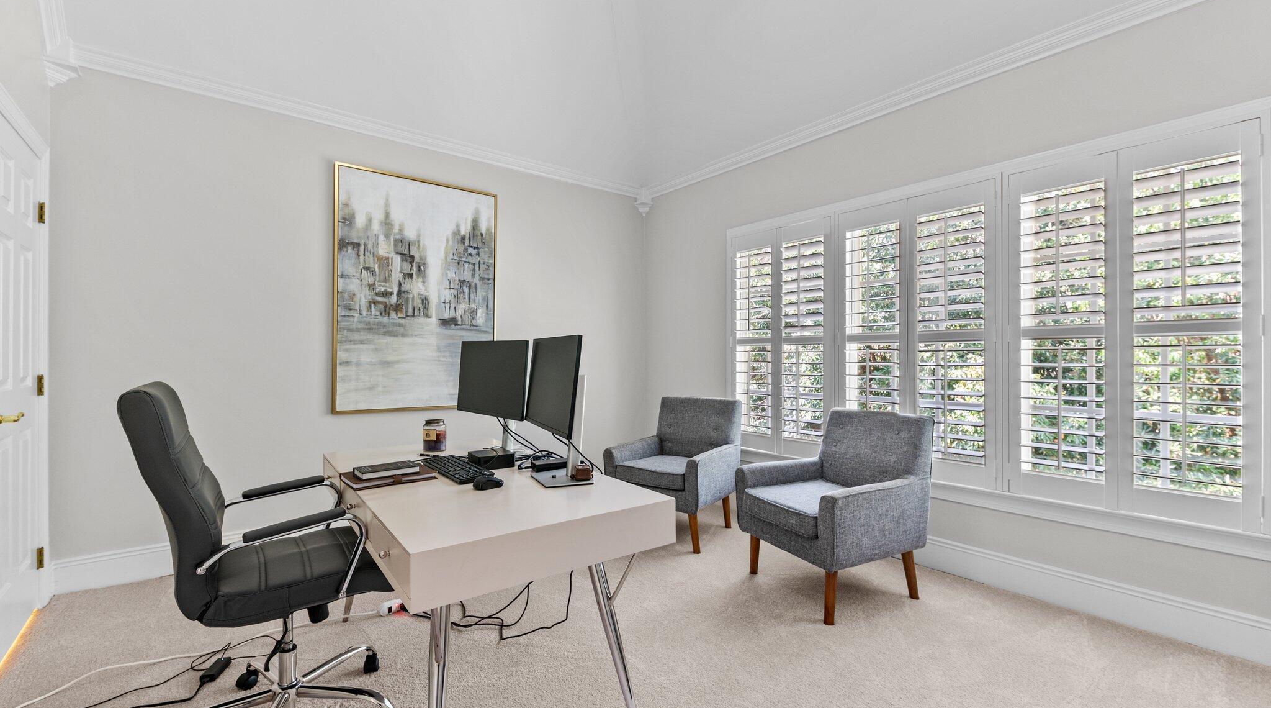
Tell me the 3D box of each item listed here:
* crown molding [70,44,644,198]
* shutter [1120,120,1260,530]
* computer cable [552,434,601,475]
[{"bbox_3d":[-1.325,-1.433,3.605,3.550,0.100,0.070,0,0,-37],"label":"crown molding"},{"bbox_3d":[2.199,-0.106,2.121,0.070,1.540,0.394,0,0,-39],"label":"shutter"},{"bbox_3d":[-0.185,0.319,1.675,0.160,0.150,0.070,0,0,-30],"label":"computer cable"}]

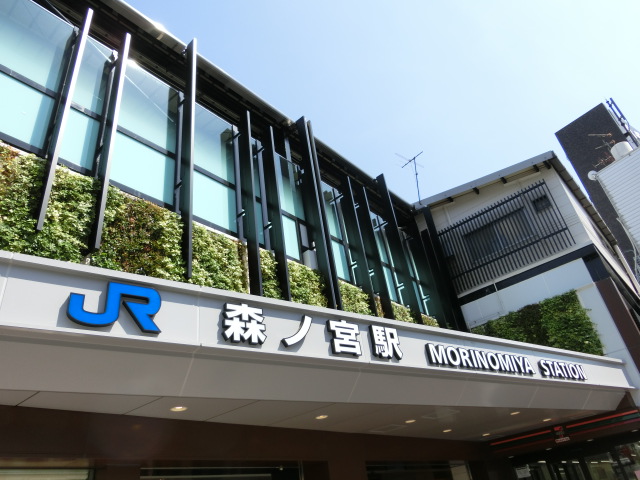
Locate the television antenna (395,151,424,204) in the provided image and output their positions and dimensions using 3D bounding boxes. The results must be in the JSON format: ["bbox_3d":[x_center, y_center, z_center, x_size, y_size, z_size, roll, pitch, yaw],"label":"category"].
[{"bbox_3d":[3.355,-2.022,16.081,1.470,2.060,1.026,18,-37,-32],"label":"television antenna"}]

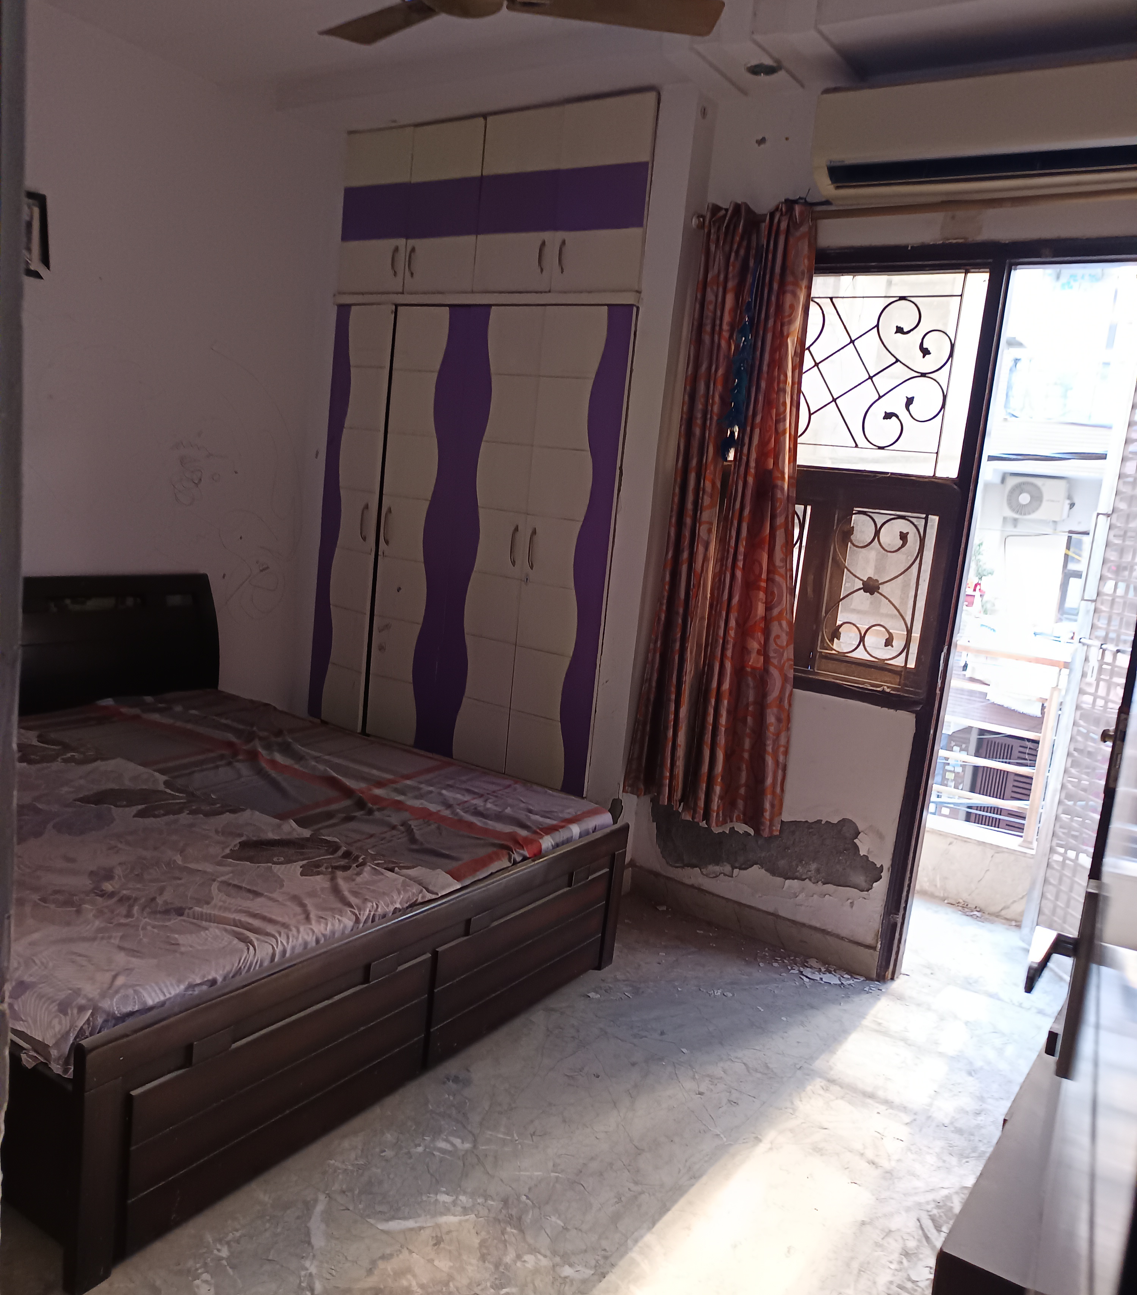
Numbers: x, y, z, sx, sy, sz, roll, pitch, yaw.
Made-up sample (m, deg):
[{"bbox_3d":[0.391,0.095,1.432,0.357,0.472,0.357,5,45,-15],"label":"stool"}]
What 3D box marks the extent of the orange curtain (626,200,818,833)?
[{"bbox_3d":[0.577,-0.426,3.581,0.589,2.075,0.147,12,11,33],"label":"orange curtain"}]

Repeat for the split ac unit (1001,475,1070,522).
[{"bbox_3d":[6.573,-2.082,14.796,0.790,0.550,0.300,12,11,33],"label":"split ac unit"}]

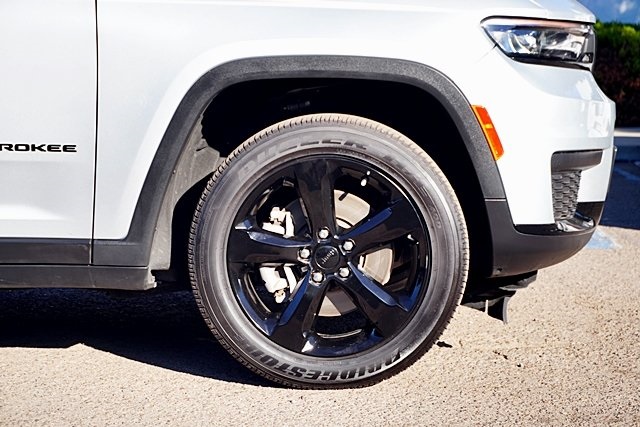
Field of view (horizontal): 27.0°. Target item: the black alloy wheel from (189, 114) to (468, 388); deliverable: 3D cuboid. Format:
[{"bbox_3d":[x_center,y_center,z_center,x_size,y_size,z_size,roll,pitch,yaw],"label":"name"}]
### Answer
[{"bbox_3d":[0.035,0.103,3.691,0.770,0.765,0.272,1,7,5],"label":"black alloy wheel"}]

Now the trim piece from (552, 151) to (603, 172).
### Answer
[{"bbox_3d":[0.695,-0.142,3.606,0.195,0.062,0.055,-6,9,-39],"label":"trim piece"}]

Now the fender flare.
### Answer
[{"bbox_3d":[-0.062,-0.132,3.562,1.098,0.561,0.120,1,7,5],"label":"fender flare"}]

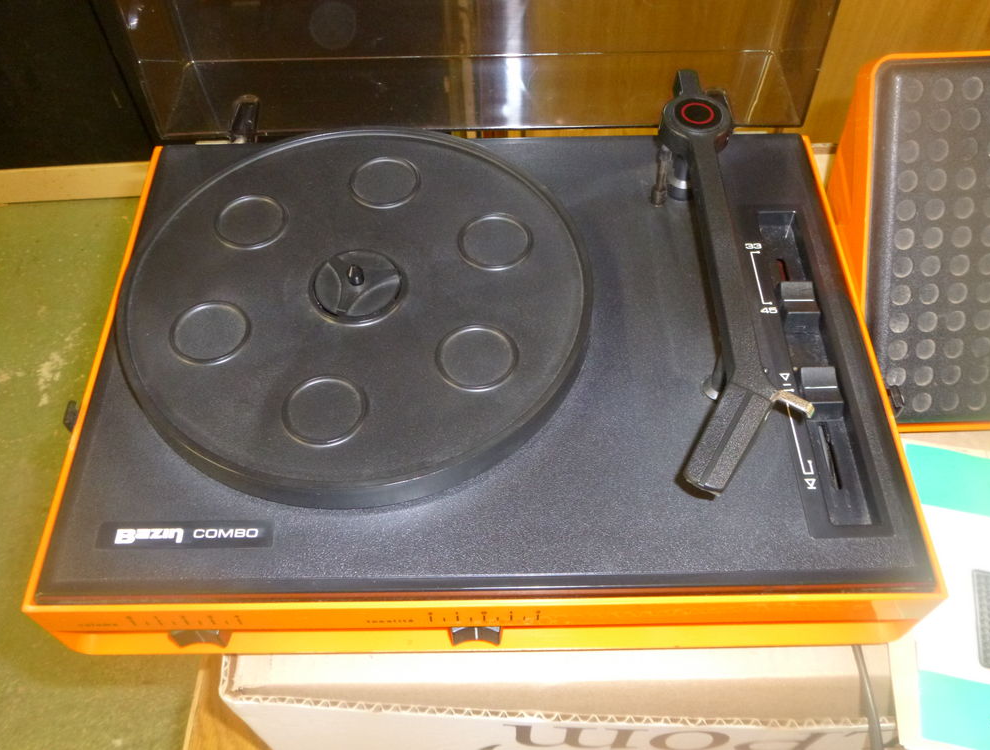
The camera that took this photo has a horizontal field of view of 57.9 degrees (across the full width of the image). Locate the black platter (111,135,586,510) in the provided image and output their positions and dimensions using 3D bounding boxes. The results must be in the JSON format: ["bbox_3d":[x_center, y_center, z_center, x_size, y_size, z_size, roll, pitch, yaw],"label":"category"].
[{"bbox_3d":[-0.063,-0.037,0.414,0.213,0.015,0.213,0,55,0],"label":"black platter"}]

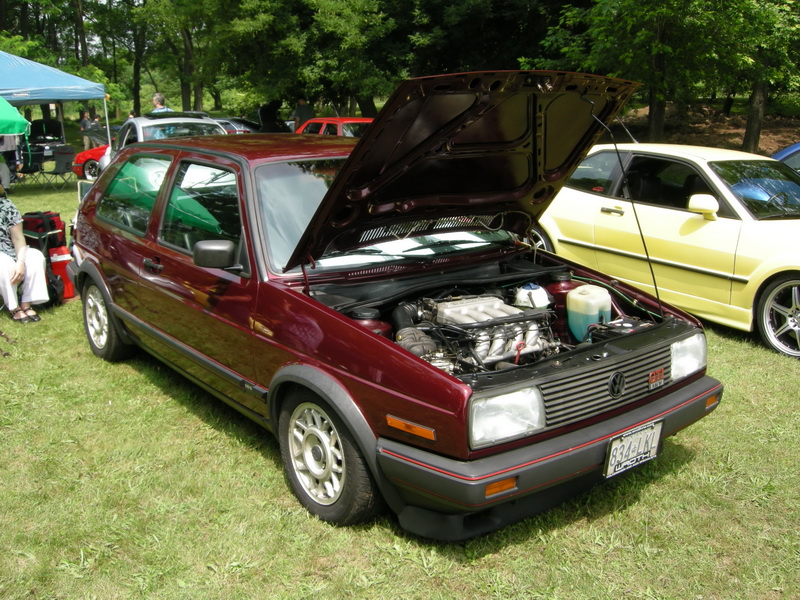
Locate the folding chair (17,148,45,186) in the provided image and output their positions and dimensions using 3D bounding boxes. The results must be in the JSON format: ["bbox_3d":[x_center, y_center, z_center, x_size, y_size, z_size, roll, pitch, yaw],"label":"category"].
[{"bbox_3d":[-7.417,-2.639,16.700,0.640,0.840,0.540,-7,16,-28],"label":"folding chair"}]

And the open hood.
[{"bbox_3d":[0.297,-0.545,3.489,1.420,1.000,0.120,-10,59,-37],"label":"open hood"}]

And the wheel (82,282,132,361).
[{"bbox_3d":[-1.785,0.095,5.161,0.195,0.575,0.575,-10,18,-37],"label":"wheel"}]

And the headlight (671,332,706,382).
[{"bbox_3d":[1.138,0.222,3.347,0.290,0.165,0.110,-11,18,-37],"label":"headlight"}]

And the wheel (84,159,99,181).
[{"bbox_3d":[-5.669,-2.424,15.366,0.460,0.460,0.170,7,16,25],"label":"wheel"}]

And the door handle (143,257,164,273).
[{"bbox_3d":[-1.230,-0.175,4.129,0.050,0.060,0.240,-11,18,-37],"label":"door handle"}]

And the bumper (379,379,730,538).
[{"bbox_3d":[0.683,0.559,3.242,1.660,0.360,0.450,-10,18,-37],"label":"bumper"}]

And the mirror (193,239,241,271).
[{"bbox_3d":[-0.789,-0.185,3.524,0.190,0.125,0.100,-10,18,-37],"label":"mirror"}]

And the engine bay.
[{"bbox_3d":[0.416,0.150,3.426,1.280,0.460,0.900,-11,18,-37],"label":"engine bay"}]

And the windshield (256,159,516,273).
[{"bbox_3d":[-0.083,-0.434,3.936,1.400,0.600,0.110,-11,-25,-37],"label":"windshield"}]

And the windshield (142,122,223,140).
[{"bbox_3d":[-3.271,-2.479,12.879,1.360,0.480,0.680,-8,17,-33],"label":"windshield"}]

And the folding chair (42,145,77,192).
[{"bbox_3d":[-5.848,-2.295,14.186,0.500,0.800,0.460,8,16,30],"label":"folding chair"}]

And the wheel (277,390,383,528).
[{"bbox_3d":[-0.252,0.585,3.281,0.195,0.575,0.575,-10,18,-37],"label":"wheel"}]

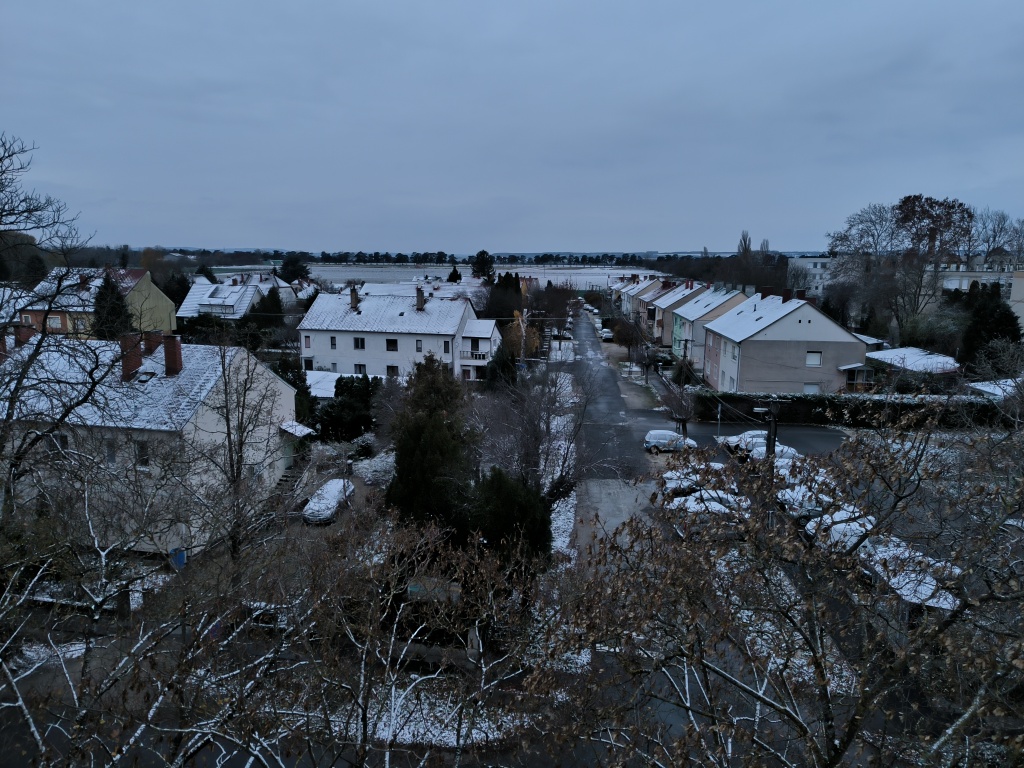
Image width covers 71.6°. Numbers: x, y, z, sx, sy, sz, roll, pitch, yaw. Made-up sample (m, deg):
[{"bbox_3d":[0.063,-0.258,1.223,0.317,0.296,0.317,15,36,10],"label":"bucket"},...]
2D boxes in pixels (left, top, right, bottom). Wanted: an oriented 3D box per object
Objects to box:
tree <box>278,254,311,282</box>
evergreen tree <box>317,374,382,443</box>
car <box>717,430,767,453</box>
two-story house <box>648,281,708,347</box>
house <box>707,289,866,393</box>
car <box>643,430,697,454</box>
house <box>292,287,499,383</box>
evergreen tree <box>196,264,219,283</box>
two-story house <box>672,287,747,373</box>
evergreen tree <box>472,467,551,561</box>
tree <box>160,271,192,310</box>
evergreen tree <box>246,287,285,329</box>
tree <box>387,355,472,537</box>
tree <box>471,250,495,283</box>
[{"bbox_3d":[-49.976,-22.561,163.687,7.400,13.800,7.400,0,10,0],"label":"tree"},{"bbox_3d":[-13.131,1.785,56.990,4.850,5.010,4.850,0,10,0],"label":"evergreen tree"},{"bbox_3d":[17.766,4.229,54.020,4.350,1.500,1.760,0,10,0],"label":"car"},{"bbox_3d":[30.701,-12.289,121.733,11.800,10.300,14.500,1,10,3],"label":"two-story house"},{"bbox_3d":[28.383,-4.139,75.930,12.350,10.320,15.180,1,10,2],"label":"house"},{"bbox_3d":[11.978,4.361,53.601,3.950,1.500,1.700,1,10,2],"label":"car"},{"bbox_3d":[-12.072,-5.289,82.177,22.200,10.200,10.600,3,11,15],"label":"house"},{"bbox_3d":[-104.445,-35.583,241.894,8.550,10.120,8.550,0,10,0],"label":"evergreen tree"},{"bbox_3d":[29.970,-8.514,100.263,11.800,10.300,14.700,1,10,3],"label":"two-story house"},{"bbox_3d":[-0.010,6.245,34.774,3.820,4.480,3.820,0,10,0],"label":"evergreen tree"},{"bbox_3d":[-72.958,-19.153,153.056,7.810,10.500,7.810,0,10,0],"label":"tree"},{"bbox_3d":[-45.668,-13.856,131.398,7.070,8.310,7.070,0,10,0],"label":"evergreen tree"},{"bbox_3d":[-4.269,2.994,36.747,4.300,9.200,4.300,0,10,0],"label":"tree"},{"bbox_3d":[-7.286,-25.556,178.325,6.100,15.100,6.100,0,10,0],"label":"tree"}]

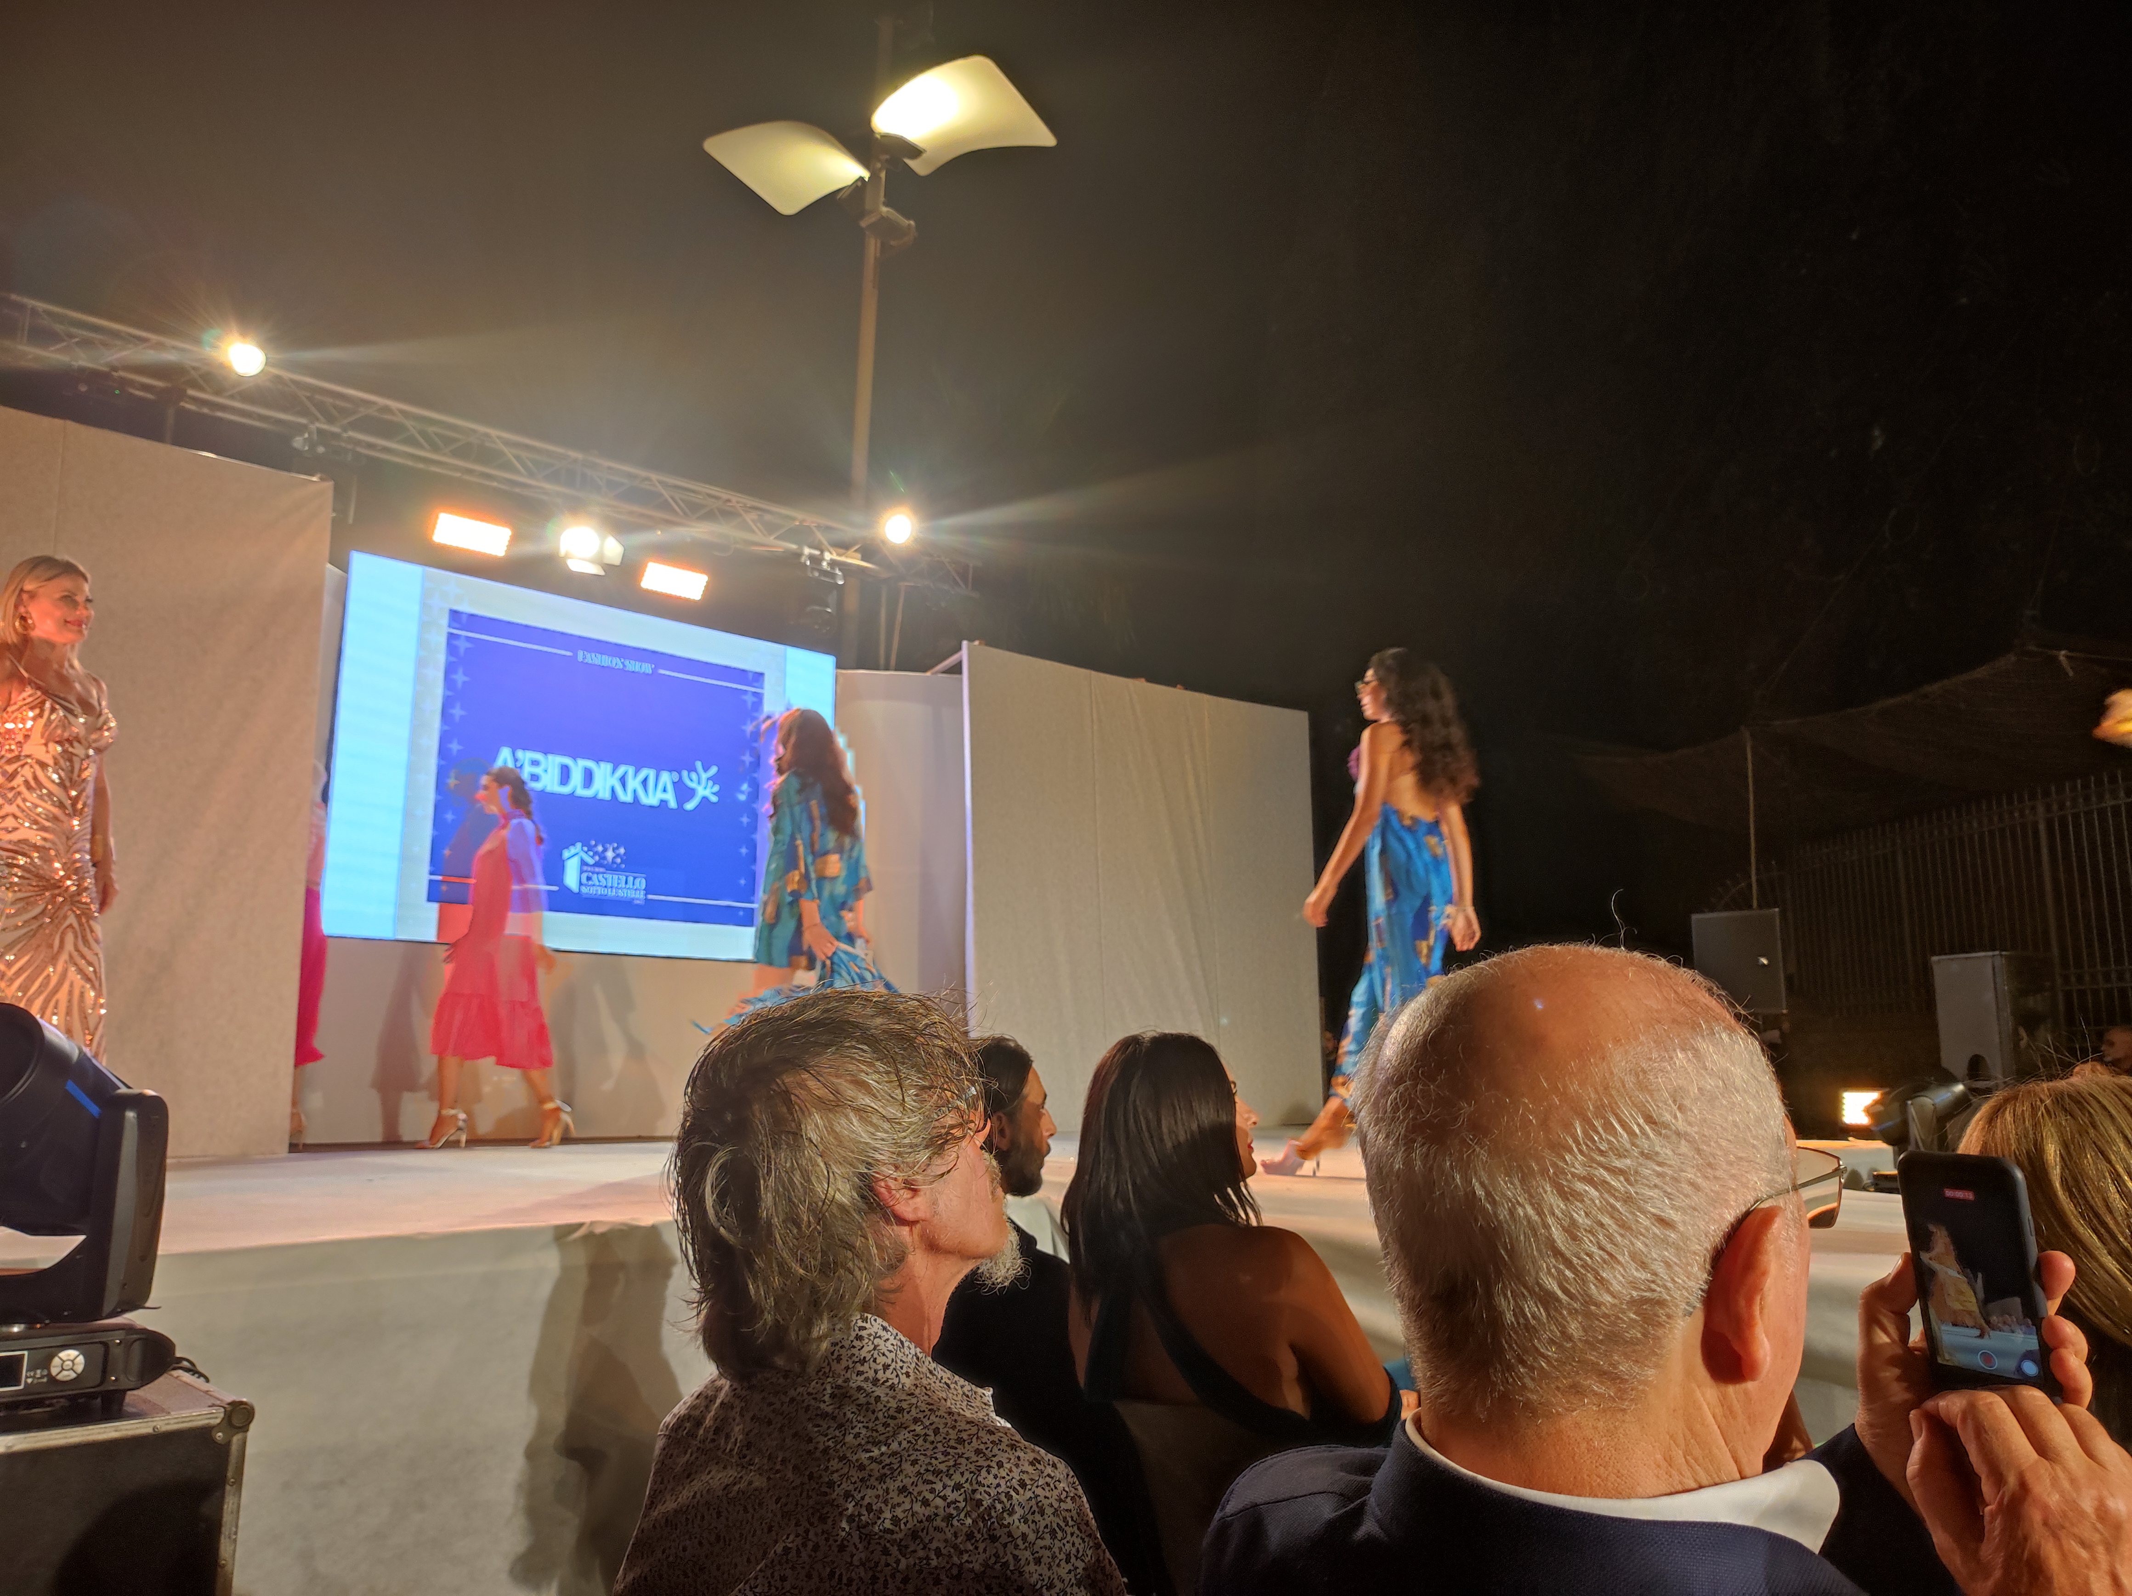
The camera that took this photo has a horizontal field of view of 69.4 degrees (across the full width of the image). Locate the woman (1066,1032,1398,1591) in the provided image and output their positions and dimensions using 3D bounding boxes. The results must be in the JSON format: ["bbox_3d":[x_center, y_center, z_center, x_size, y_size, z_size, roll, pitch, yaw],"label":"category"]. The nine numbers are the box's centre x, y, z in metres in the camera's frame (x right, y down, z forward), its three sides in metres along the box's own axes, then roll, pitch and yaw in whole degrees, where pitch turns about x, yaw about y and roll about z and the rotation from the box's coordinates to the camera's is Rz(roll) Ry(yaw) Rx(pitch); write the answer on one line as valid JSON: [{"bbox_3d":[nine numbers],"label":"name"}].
[{"bbox_3d":[0.286,0.991,2.278,0.500,1.300,0.780,-9,-13,42],"label":"woman"}]

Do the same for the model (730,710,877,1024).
[{"bbox_3d":[-1.001,0.514,5.949,0.580,1.760,0.500,-9,-13,42],"label":"model"}]

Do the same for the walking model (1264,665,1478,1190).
[{"bbox_3d":[1.046,0.361,5.090,0.500,1.740,0.720,8,-13,-42],"label":"walking model"}]

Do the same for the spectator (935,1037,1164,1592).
[{"bbox_3d":[0.078,1.050,2.613,0.780,1.300,0.520,7,-12,-38],"label":"spectator"}]

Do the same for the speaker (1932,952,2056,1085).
[{"bbox_3d":[4.624,1.113,7.666,0.370,0.650,0.390,3,-10,-20],"label":"speaker"}]

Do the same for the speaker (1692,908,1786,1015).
[{"bbox_3d":[4.156,1.014,9.427,0.460,0.630,0.400,-6,-11,31],"label":"speaker"}]

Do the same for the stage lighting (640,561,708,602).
[{"bbox_3d":[-2.184,-1.211,8.507,0.360,0.180,0.150,8,17,-40],"label":"stage lighting"}]

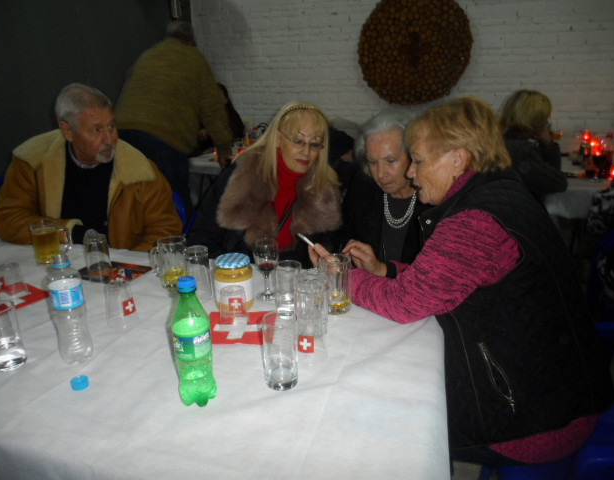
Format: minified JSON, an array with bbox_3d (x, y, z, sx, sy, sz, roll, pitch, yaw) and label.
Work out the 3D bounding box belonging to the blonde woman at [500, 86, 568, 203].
[{"bbox_3d":[1.150,-0.127,2.329,0.680,1.230,0.480,-9,21,-24],"label":"blonde woman"}]

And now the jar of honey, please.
[{"bbox_3d":[-0.183,0.105,1.130,0.096,0.120,0.096,0,16,0],"label":"jar of honey"}]

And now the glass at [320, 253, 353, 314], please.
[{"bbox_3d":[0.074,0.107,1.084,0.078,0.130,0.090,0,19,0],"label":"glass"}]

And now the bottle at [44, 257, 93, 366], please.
[{"bbox_3d":[-0.467,0.134,0.866,0.070,0.215,0.070,0,16,0],"label":"bottle"}]

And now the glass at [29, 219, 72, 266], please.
[{"bbox_3d":[-0.824,0.011,1.438,0.114,0.138,0.078,-2,16,-5],"label":"glass"}]

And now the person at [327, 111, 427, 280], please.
[{"bbox_3d":[0.280,0.183,1.505,0.480,1.190,0.640,4,20,11],"label":"person"}]

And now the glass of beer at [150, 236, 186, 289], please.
[{"bbox_3d":[-0.376,0.067,1.215,0.106,0.130,0.078,-6,20,-17],"label":"glass of beer"}]

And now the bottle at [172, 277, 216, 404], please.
[{"bbox_3d":[-0.193,0.172,0.743,0.066,0.233,0.066,0,19,0],"label":"bottle"}]

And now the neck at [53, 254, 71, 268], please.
[{"bbox_3d":[-0.468,0.042,0.839,0.030,0.024,0.030,0,16,0],"label":"neck"}]

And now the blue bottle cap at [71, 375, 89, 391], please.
[{"bbox_3d":[-0.423,0.263,0.827,0.032,0.013,0.032,0,19,0],"label":"blue bottle cap"}]

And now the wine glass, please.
[{"bbox_3d":[-0.103,0.076,1.163,0.067,0.156,0.067,0,16,0],"label":"wine glass"}]

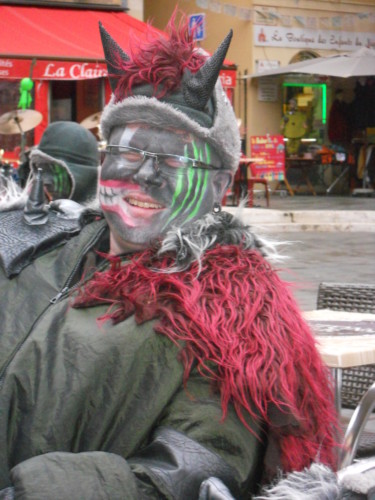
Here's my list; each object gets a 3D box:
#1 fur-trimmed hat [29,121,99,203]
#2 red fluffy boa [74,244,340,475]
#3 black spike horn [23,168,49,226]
[{"bbox_3d":[-0.363,-0.255,4.600,0.240,0.270,0.200,-3,5,-41],"label":"fur-trimmed hat"},{"bbox_3d":[0.027,0.147,2.120,0.340,0.320,0.280,2,4,30],"label":"red fluffy boa"},{"bbox_3d":[-0.223,-0.079,2.300,0.038,0.084,0.038,2,2,0],"label":"black spike horn"}]

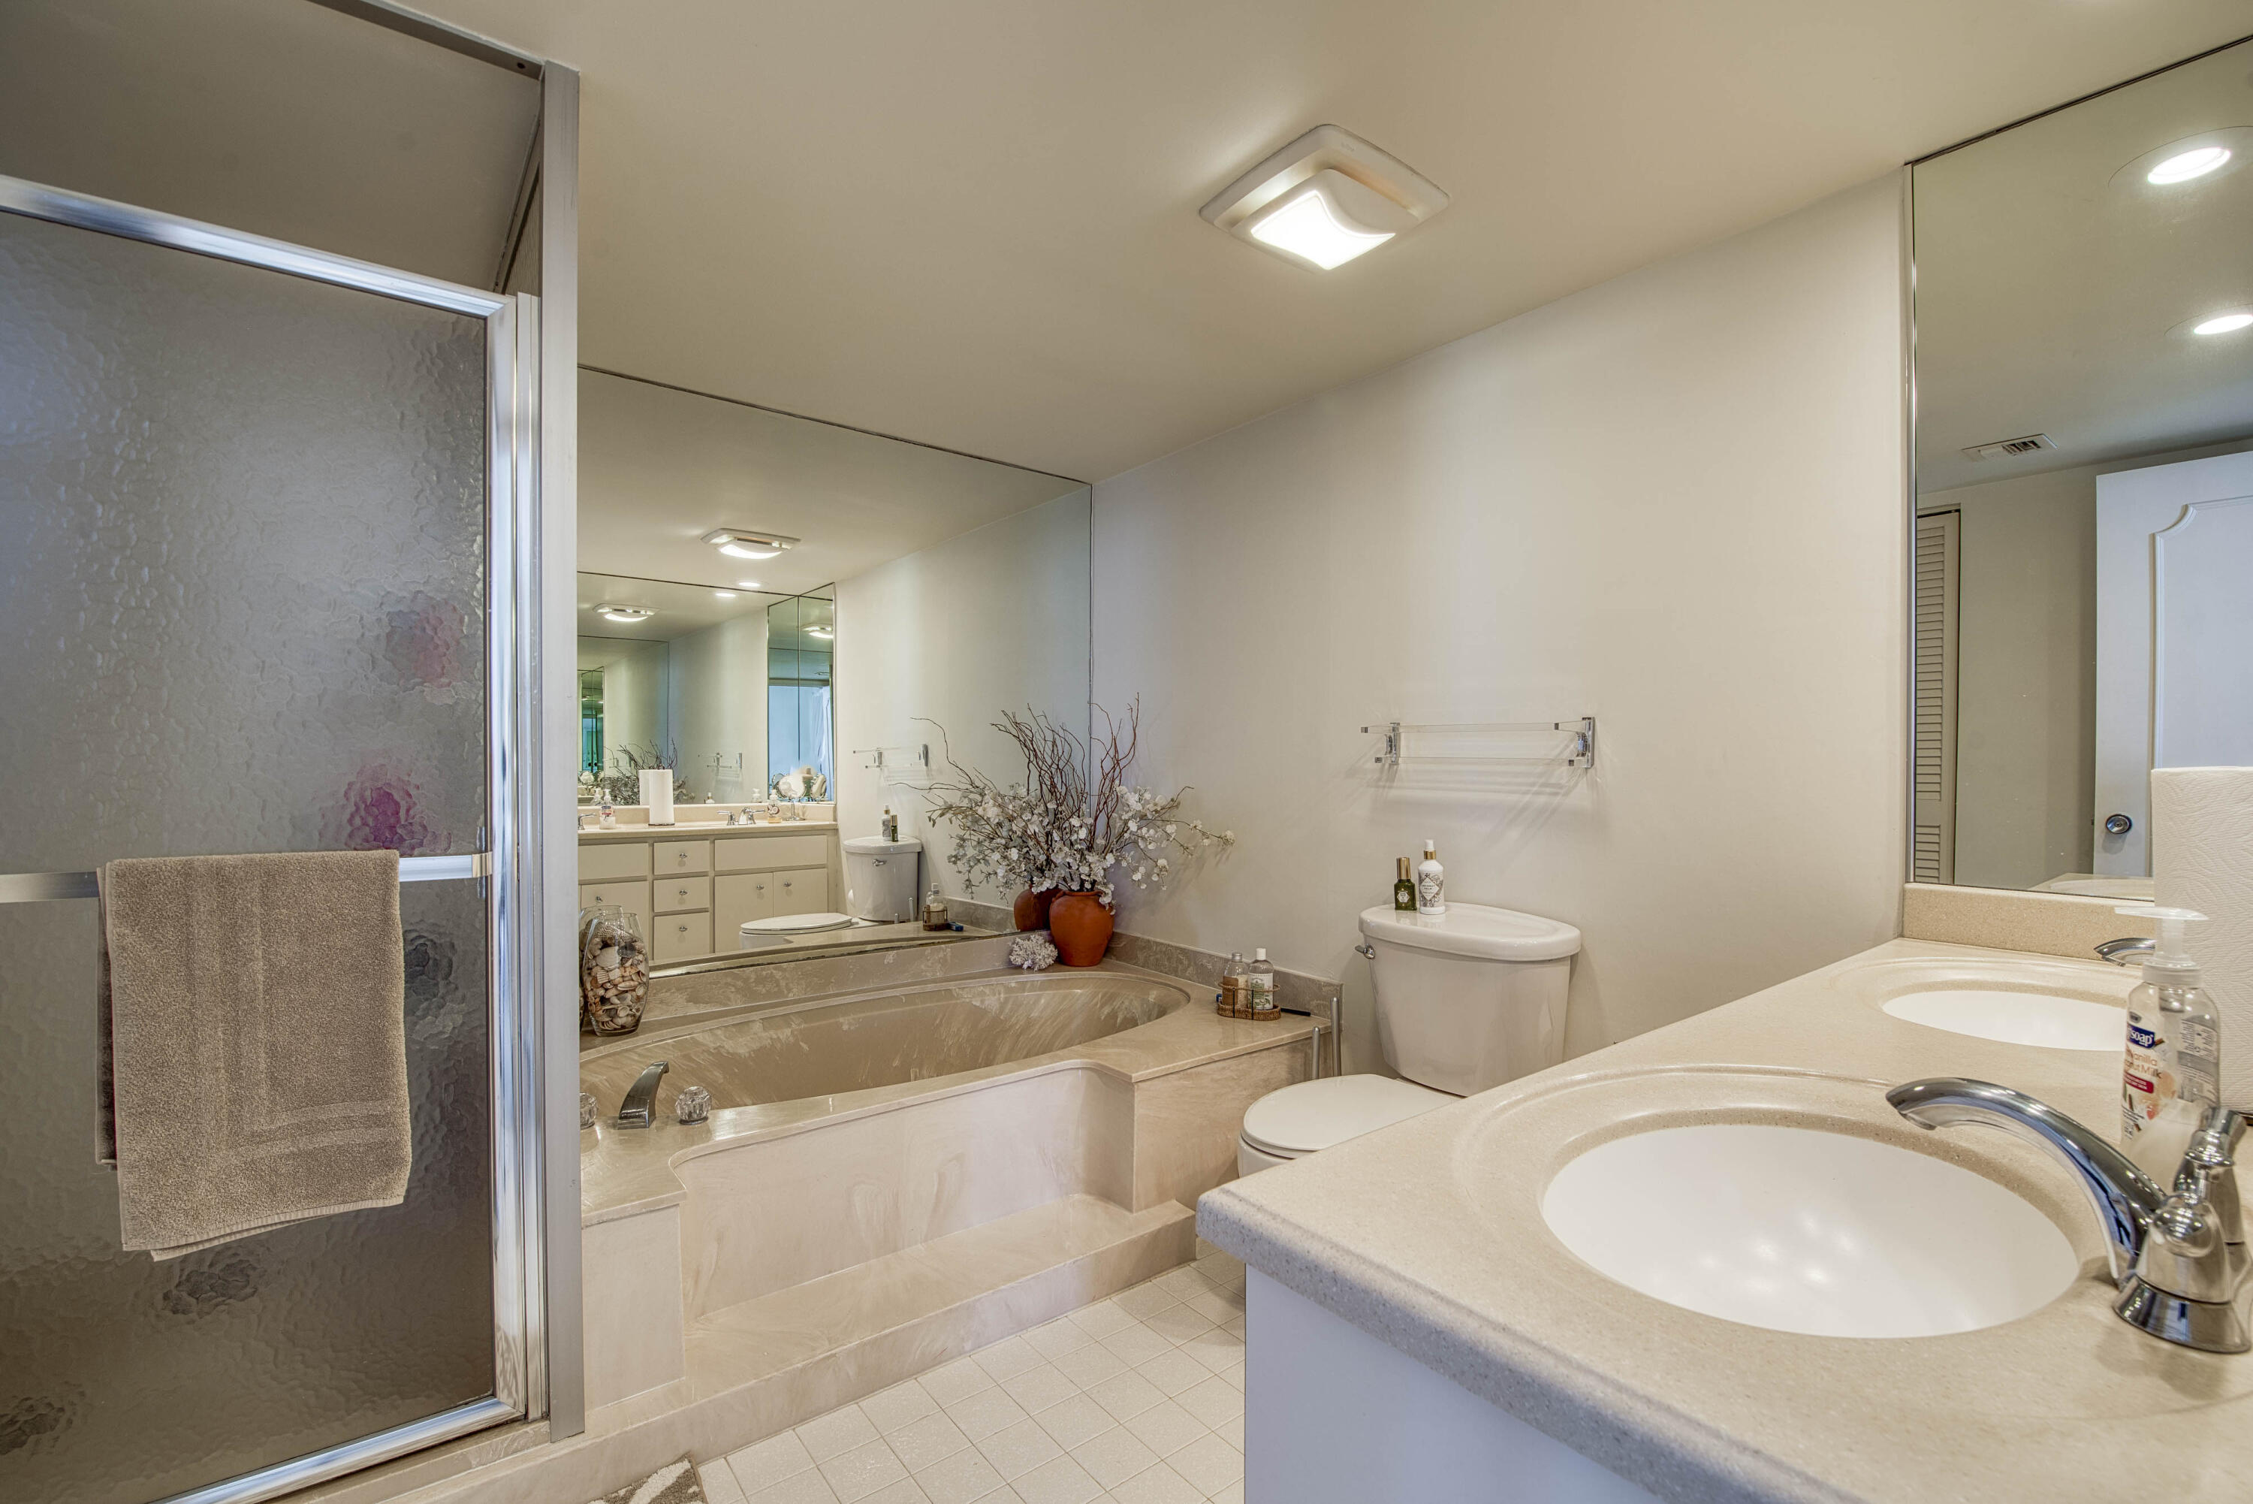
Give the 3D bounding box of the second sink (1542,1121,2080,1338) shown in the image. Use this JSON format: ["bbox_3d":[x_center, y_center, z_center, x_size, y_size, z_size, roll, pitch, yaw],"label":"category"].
[{"bbox_3d":[0.468,0.393,0.667,0.440,0.150,0.315,1,-1,-37],"label":"second sink"}]

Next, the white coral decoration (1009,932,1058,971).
[{"bbox_3d":[-0.322,0.674,3.225,0.160,0.130,0.130,1,-1,-37],"label":"white coral decoration"}]

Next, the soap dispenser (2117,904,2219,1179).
[{"bbox_3d":[0.723,0.211,0.653,0.075,0.200,0.052,1,-1,-37],"label":"soap dispenser"}]

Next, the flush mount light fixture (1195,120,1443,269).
[{"bbox_3d":[0.361,-0.993,1.750,0.335,0.047,0.327,1,-1,-37],"label":"flush mount light fixture"}]

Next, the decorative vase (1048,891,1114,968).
[{"bbox_3d":[-0.165,0.616,3.305,0.225,0.250,0.225,0,0,0],"label":"decorative vase"}]

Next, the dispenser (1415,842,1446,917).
[{"bbox_3d":[0.732,0.300,2.248,0.058,0.168,0.058,0,-1,44],"label":"dispenser"}]

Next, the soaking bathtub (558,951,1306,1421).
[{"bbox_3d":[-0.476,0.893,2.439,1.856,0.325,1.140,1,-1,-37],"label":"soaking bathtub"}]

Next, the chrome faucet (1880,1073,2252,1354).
[{"bbox_3d":[0.570,0.260,0.577,0.240,0.098,0.168,1,-1,-37],"label":"chrome faucet"}]

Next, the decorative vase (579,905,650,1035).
[{"bbox_3d":[-1.332,0.577,2.446,0.148,0.300,0.148,1,-1,-37],"label":"decorative vase"}]

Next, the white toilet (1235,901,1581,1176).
[{"bbox_3d":[0.544,0.755,1.984,0.755,0.748,0.510,1,-1,-37],"label":"white toilet"}]

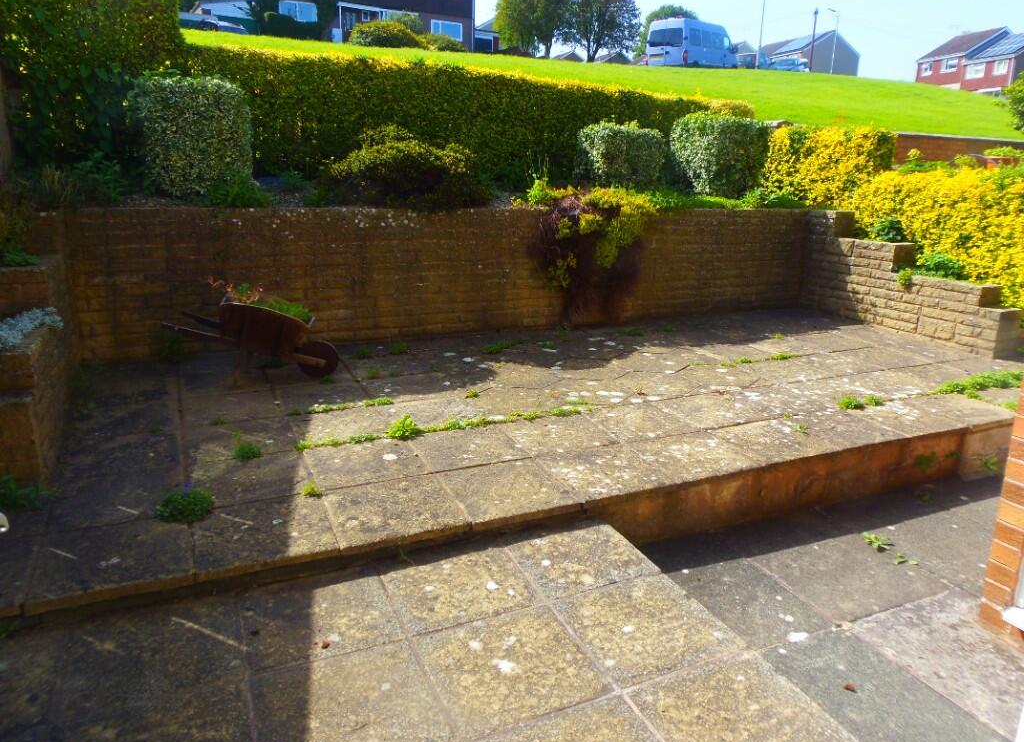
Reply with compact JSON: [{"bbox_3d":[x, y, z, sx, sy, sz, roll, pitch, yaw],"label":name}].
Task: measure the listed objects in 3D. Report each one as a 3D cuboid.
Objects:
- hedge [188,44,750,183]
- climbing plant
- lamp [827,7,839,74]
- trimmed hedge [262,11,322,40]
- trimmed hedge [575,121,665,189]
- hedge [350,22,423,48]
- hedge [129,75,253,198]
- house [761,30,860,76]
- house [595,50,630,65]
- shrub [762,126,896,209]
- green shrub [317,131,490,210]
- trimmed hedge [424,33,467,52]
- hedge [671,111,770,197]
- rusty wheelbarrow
[{"bbox_3d":[-0.177,-2.667,7.894,6.373,1.110,0.750,-6,17,-23],"label":"hedge"},{"bbox_3d":[0.669,-1.064,6.200,1.005,1.176,0.500,-5,15,-22],"label":"climbing plant"},{"bbox_3d":[32.552,-33.465,72.000,1.050,6.300,0.250,-1,14,-6],"label":"lamp"},{"bbox_3d":[-11.439,-17.953,37.000,2.900,1.400,1.400,-7,16,-29],"label":"trimmed hedge"},{"bbox_3d":[1.155,-2.341,7.804,0.738,0.670,0.650,-6,17,-23],"label":"trimmed hedge"},{"bbox_3d":[-6.681,-17.746,37.500,3.600,1.300,2.200,-7,16,-29],"label":"hedge"},{"bbox_3d":[-2.505,-1.823,5.579,0.798,0.840,0.750,-6,17,-23],"label":"hedge"},{"bbox_3d":[31.020,-31.986,74.445,8.400,5.700,5.600,-7,17,-26],"label":"house"},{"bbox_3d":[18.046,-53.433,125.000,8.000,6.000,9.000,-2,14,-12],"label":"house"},{"bbox_3d":[3.535,-2.248,8.000,1.150,0.900,1.000,-5,15,-22],"label":"shrub"},{"bbox_3d":[-0.978,-1.729,6.250,1.450,0.640,1.100,-5,15,-22],"label":"green shrub"},{"bbox_3d":[-3.700,-18.248,39.500,2.250,0.900,1.500,-8,17,-29],"label":"trimmed hedge"},{"bbox_3d":[2.277,-2.359,7.862,0.750,0.810,0.750,-6,17,-23],"label":"hedge"},{"bbox_3d":[-1.508,-0.197,4.208,0.940,0.530,0.480,-3,16,-16],"label":"rusty wheelbarrow"}]

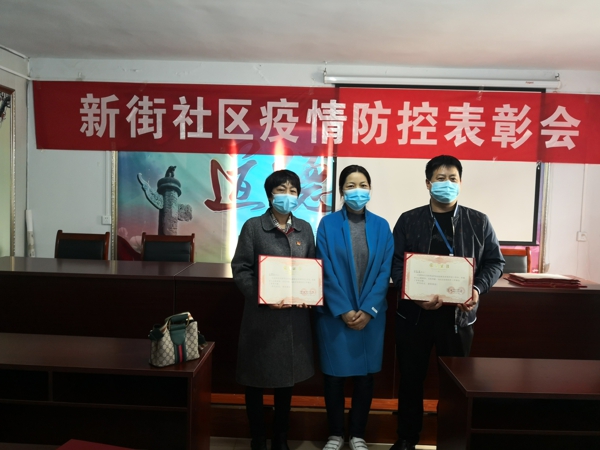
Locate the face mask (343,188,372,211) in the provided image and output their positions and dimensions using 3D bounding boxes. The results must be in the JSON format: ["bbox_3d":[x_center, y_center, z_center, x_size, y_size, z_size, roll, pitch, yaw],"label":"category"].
[{"bbox_3d":[0.323,-0.142,2.630,0.145,0.115,0.085,1,2,-2],"label":"face mask"}]

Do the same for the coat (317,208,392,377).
[{"bbox_3d":[0.314,0.375,2.700,0.445,0.950,0.290,1,2,-4],"label":"coat"}]

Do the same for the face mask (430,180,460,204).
[{"bbox_3d":[0.807,-0.181,2.600,0.155,0.120,0.085,1,2,5],"label":"face mask"}]

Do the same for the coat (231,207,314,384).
[{"bbox_3d":[-0.145,0.402,2.670,0.470,0.980,0.320,0,2,-12],"label":"coat"}]

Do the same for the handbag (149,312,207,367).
[{"bbox_3d":[-0.516,0.457,1.961,0.220,0.195,0.110,-1,3,-42],"label":"handbag"}]

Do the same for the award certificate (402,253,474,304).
[{"bbox_3d":[0.736,0.286,2.480,0.380,0.260,0.030,4,-8,0],"label":"award certificate"}]

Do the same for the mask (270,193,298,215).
[{"bbox_3d":[-0.085,-0.118,2.580,0.145,0.115,0.085,0,2,-12],"label":"mask"}]

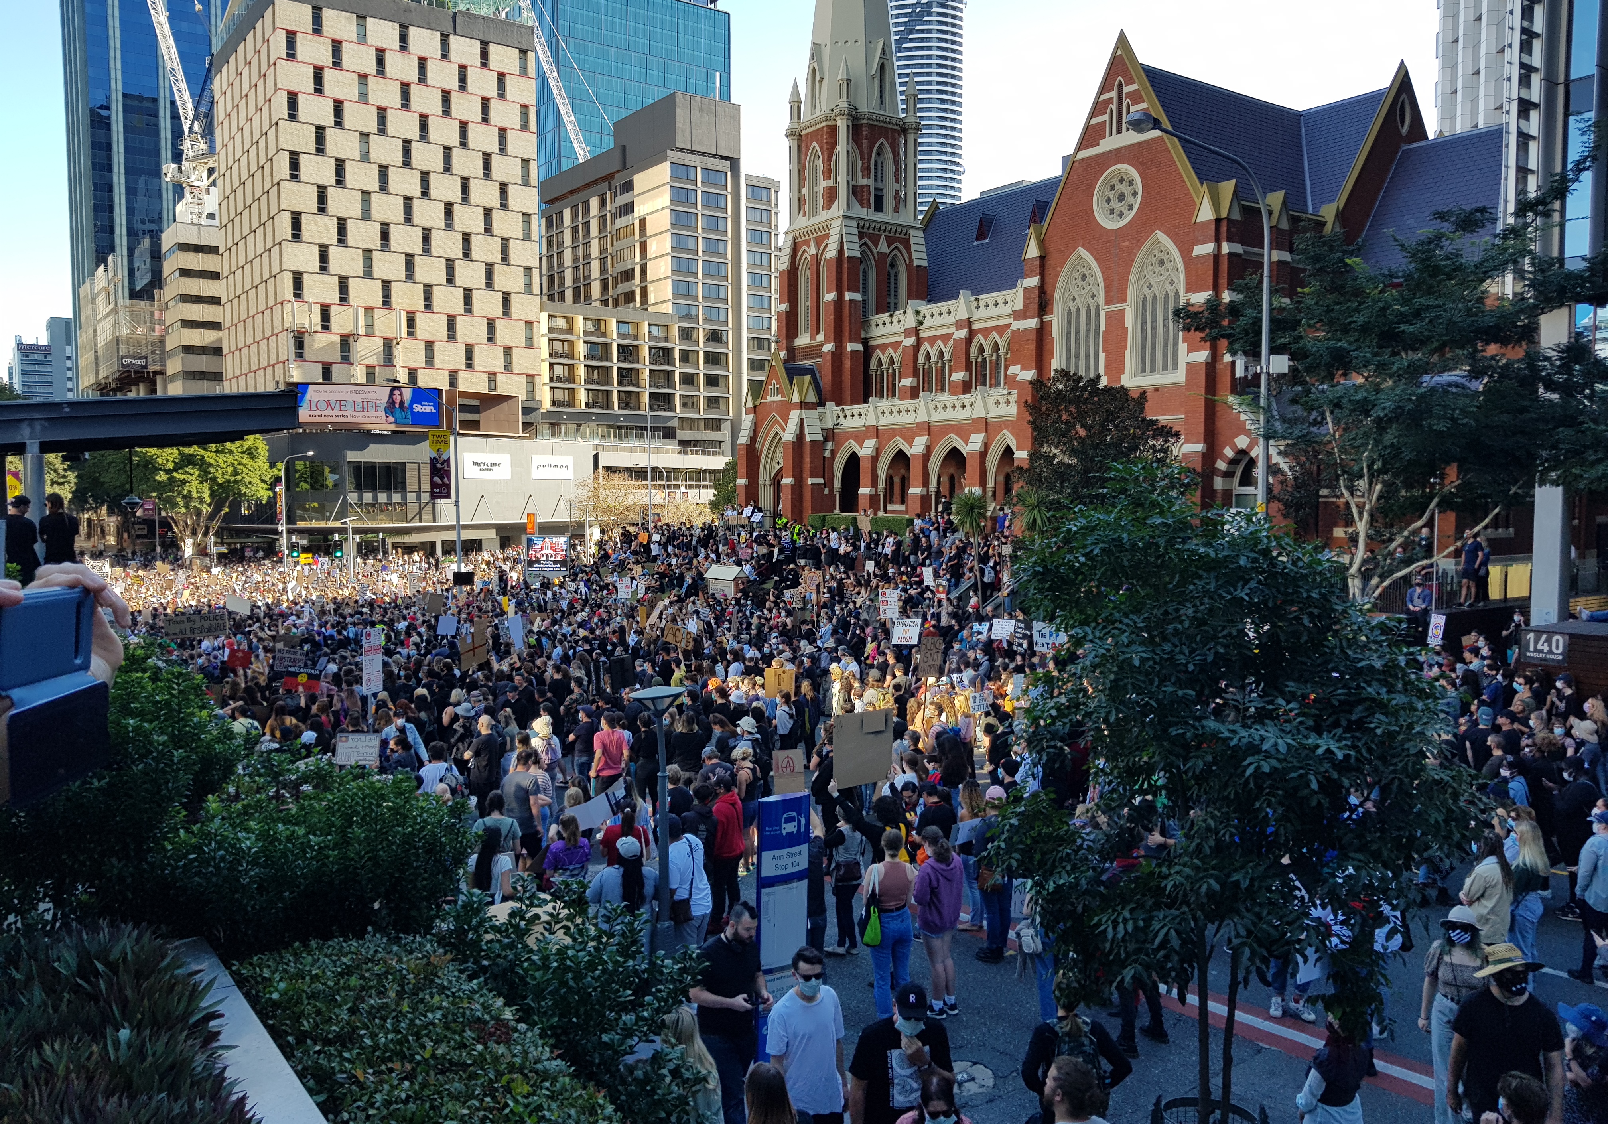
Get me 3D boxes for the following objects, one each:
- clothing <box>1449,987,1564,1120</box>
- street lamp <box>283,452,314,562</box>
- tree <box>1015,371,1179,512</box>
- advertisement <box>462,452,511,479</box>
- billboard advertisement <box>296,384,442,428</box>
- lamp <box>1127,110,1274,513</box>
[{"bbox_3d":[4.348,3.018,7.458,0.580,0.740,0.340,1,4,23],"label":"clothing"},{"bbox_3d":[-29.286,-1.849,70.021,2.100,9.446,0.400,-2,4,-21],"label":"street lamp"},{"bbox_3d":[8.827,-2.777,36.398,4.700,5.870,4.500,1,4,12],"label":"tree"},{"bbox_3d":[-29.311,-8.862,111.968,0.250,2.322,5.195,3,5,40],"label":"advertisement"},{"bbox_3d":[-38.682,-13.875,107.329,12.250,3.328,0.400,-2,4,-33],"label":"billboard advertisement"},{"bbox_3d":[6.719,-1.759,20.606,3.500,11.064,0.450,-2,4,-30],"label":"lamp"}]

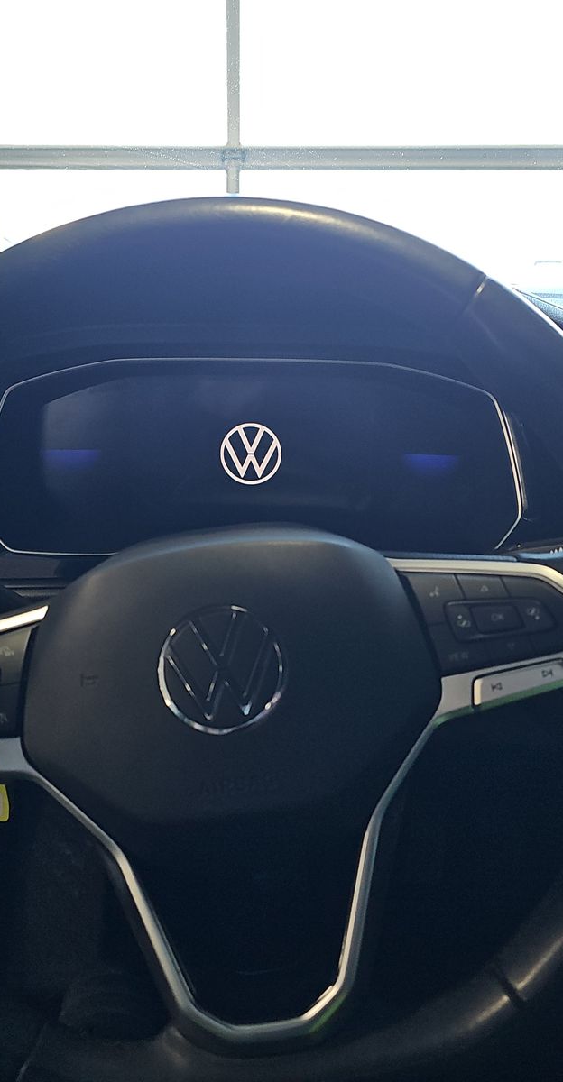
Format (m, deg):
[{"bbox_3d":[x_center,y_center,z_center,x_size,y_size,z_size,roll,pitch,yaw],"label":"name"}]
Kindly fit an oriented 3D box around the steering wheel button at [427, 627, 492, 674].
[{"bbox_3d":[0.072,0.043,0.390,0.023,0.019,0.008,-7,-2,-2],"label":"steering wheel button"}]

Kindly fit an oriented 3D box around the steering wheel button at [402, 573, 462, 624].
[{"bbox_3d":[0.062,0.023,0.383,0.022,0.020,0.006,-3,0,0],"label":"steering wheel button"}]

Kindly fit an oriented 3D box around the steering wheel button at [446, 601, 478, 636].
[{"bbox_3d":[0.071,0.031,0.381,0.012,0.015,0.006,-5,0,0],"label":"steering wheel button"}]

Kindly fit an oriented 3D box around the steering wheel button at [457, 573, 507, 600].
[{"bbox_3d":[0.080,0.018,0.383,0.021,0.009,0.006,1,0,0],"label":"steering wheel button"}]

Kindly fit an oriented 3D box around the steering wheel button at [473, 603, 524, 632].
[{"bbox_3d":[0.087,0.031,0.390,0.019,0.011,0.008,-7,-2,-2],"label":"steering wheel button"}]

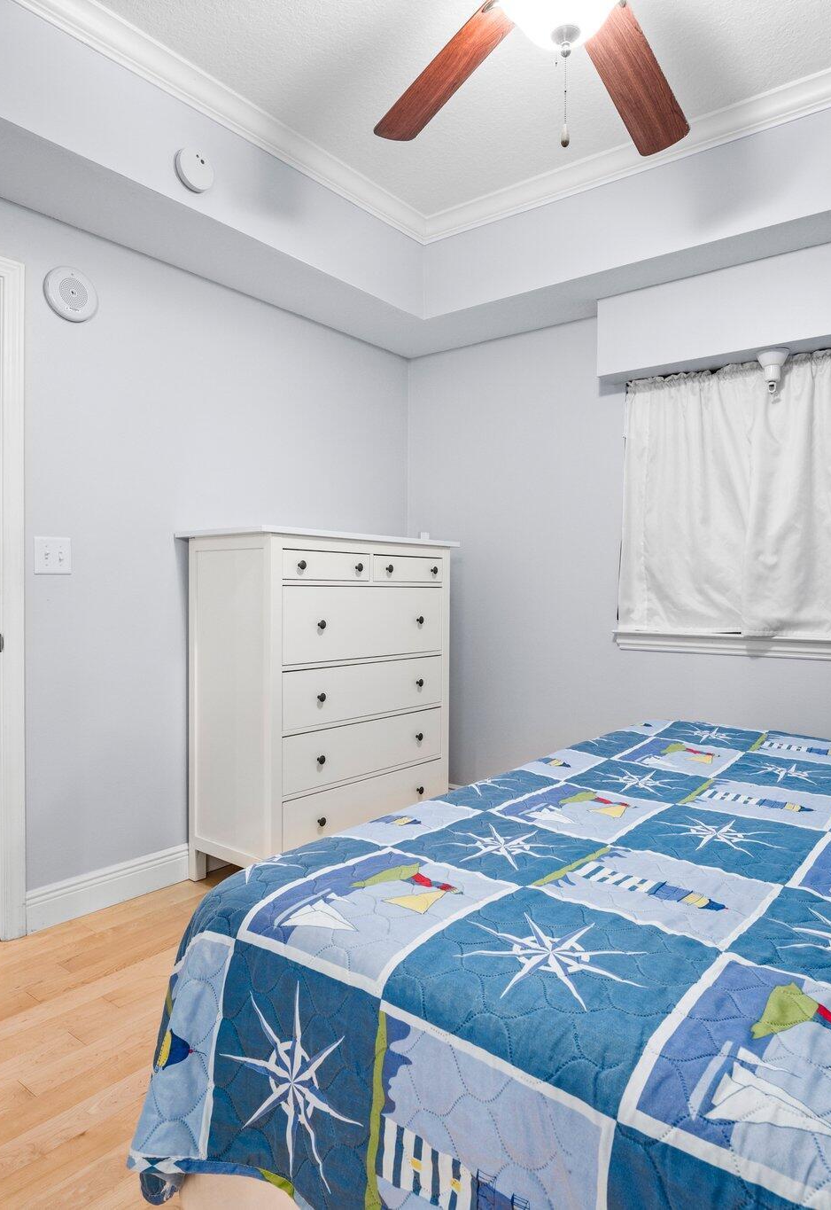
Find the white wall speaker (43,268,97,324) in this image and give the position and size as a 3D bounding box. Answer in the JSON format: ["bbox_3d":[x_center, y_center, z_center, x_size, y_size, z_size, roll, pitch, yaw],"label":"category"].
[{"bbox_3d":[-1.124,-1.014,2.473,0.033,0.172,0.172,1,1,38],"label":"white wall speaker"}]

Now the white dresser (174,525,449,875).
[{"bbox_3d":[-0.355,0.385,3.087,0.500,1.310,1.095,1,1,38],"label":"white dresser"}]

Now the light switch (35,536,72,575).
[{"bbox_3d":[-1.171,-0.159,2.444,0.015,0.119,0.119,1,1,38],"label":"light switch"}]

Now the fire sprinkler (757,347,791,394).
[{"bbox_3d":[1.308,-0.843,2.760,0.116,0.155,0.116,1,1,38],"label":"fire sprinkler"}]

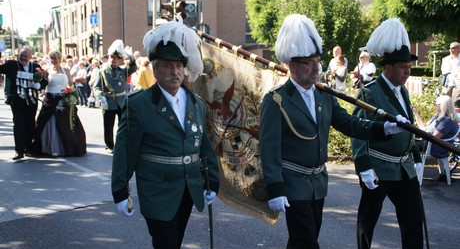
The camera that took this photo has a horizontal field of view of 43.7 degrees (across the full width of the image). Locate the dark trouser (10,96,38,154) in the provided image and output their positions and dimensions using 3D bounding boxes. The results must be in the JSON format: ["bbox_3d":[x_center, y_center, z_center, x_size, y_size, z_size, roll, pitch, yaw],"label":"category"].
[{"bbox_3d":[-3.419,0.008,9.550,0.440,0.980,0.340,-1,7,-9],"label":"dark trouser"}]

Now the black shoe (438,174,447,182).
[{"bbox_3d":[2.980,0.745,8.000,0.260,0.100,0.100,-6,10,-41],"label":"black shoe"}]

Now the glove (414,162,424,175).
[{"bbox_3d":[1.525,0.354,4.620,0.110,0.120,0.090,6,9,40],"label":"glove"}]

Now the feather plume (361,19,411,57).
[{"bbox_3d":[1.177,-0.656,4.330,0.270,0.290,0.330,-5,8,-40],"label":"feather plume"}]

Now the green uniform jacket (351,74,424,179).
[{"bbox_3d":[1.192,0.023,4.360,0.550,0.780,0.360,-4,7,-29],"label":"green uniform jacket"}]

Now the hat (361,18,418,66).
[{"bbox_3d":[1.207,-0.619,4.330,0.290,0.360,0.390,-5,8,-40],"label":"hat"}]

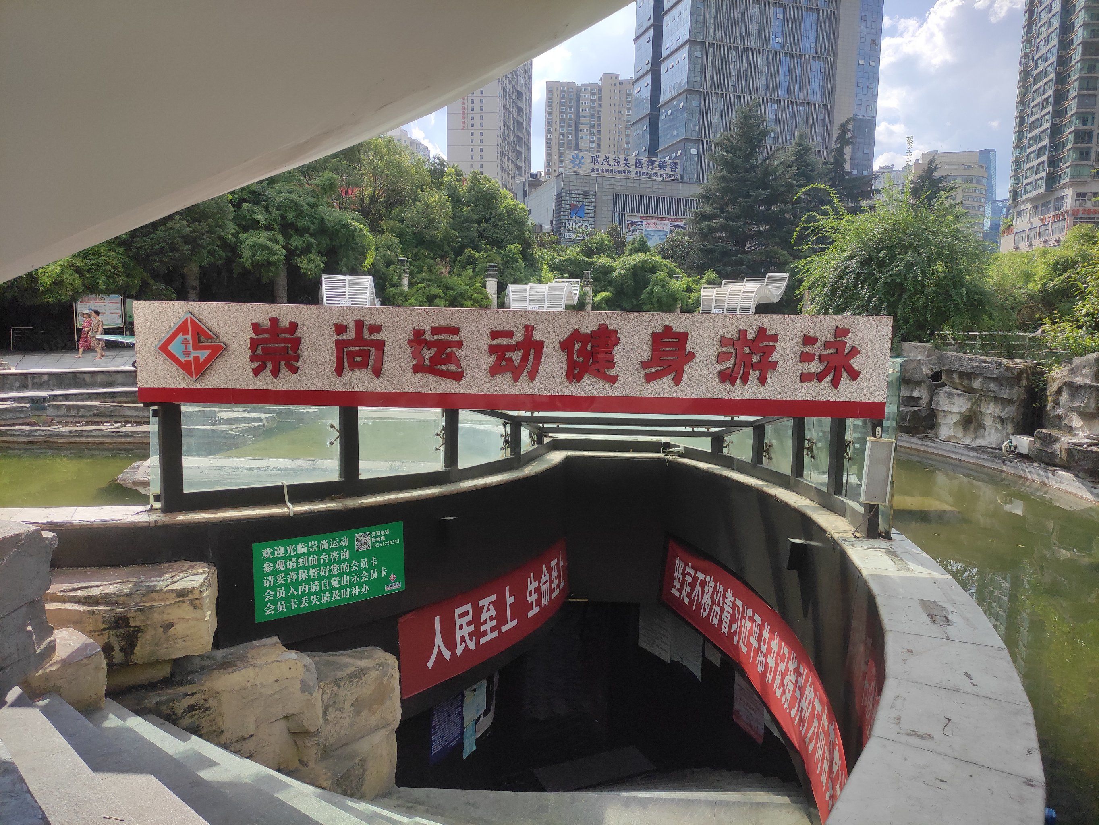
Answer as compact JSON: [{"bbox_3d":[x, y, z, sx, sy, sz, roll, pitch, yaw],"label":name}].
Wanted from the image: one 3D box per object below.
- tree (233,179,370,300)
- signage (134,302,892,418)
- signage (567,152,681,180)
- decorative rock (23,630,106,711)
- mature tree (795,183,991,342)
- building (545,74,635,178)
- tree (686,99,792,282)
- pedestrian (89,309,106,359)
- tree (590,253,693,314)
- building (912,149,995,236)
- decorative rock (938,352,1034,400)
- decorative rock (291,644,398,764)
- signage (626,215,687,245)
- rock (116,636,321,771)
[{"bbox_3d":[-9.517,-5.630,30.561,5.481,6.723,5.481,-1,7,-17],"label":"tree"},{"bbox_3d":[-0.285,-0.371,5.615,5.270,0.710,0.140,1,6,1],"label":"signage"},{"bbox_3d":[12.161,-40.339,130.000,20.000,3.900,0.600,-1,7,-17],"label":"signage"},{"bbox_3d":[-2.477,1.309,4.050,0.440,0.320,0.370,-3,8,-27],"label":"decorative rock"},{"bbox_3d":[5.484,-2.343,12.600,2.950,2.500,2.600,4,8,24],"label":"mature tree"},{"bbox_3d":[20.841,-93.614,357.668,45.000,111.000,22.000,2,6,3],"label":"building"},{"bbox_3d":[10.548,-10.264,44.050,5.847,13.317,5.847,3,7,13],"label":"tree"},{"bbox_3d":[-13.836,-2.391,24.300,0.430,1.560,0.430,-2,7,-20],"label":"pedestrian"},{"bbox_3d":[3.386,-3.855,29.241,3.613,3.983,3.613,2,7,6],"label":"tree"},{"bbox_3d":[159.239,-67.383,315.763,26.000,71.779,22.000,3,7,15],"label":"building"},{"bbox_3d":[7.519,-0.622,13.700,1.400,0.760,1.000,6,8,37],"label":"decorative rock"},{"bbox_3d":[-1.143,1.620,4.494,0.480,0.450,0.460,-4,8,-39],"label":"decorative rock"},{"bbox_3d":[15.700,-26.098,115.657,10.348,4.840,0.300,-2,8,-23],"label":"signage"},{"bbox_3d":[-2.194,2.033,5.522,1.320,0.620,0.650,0,7,-9],"label":"rock"}]

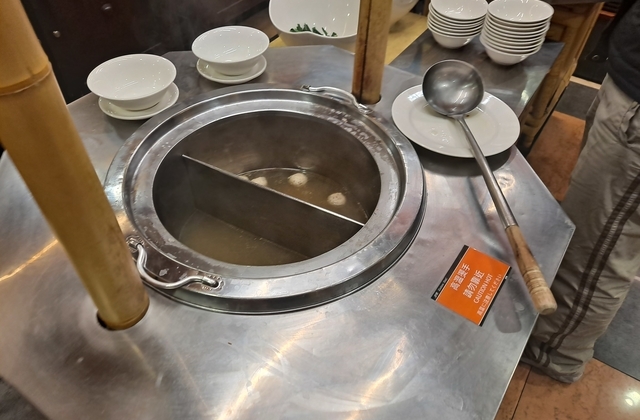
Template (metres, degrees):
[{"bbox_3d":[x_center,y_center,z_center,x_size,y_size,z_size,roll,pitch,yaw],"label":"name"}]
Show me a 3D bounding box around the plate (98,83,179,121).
[{"bbox_3d":[-0.354,-0.215,0.882,0.151,0.020,0.151,1,47,-1],"label":"plate"}]

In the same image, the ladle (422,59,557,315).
[{"bbox_3d":[0.267,-0.085,0.711,0.119,0.079,0.549,0,43,-2],"label":"ladle"}]

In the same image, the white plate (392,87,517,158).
[{"bbox_3d":[0.260,-0.170,0.859,0.240,0.025,0.240,2,47,0],"label":"white plate"}]

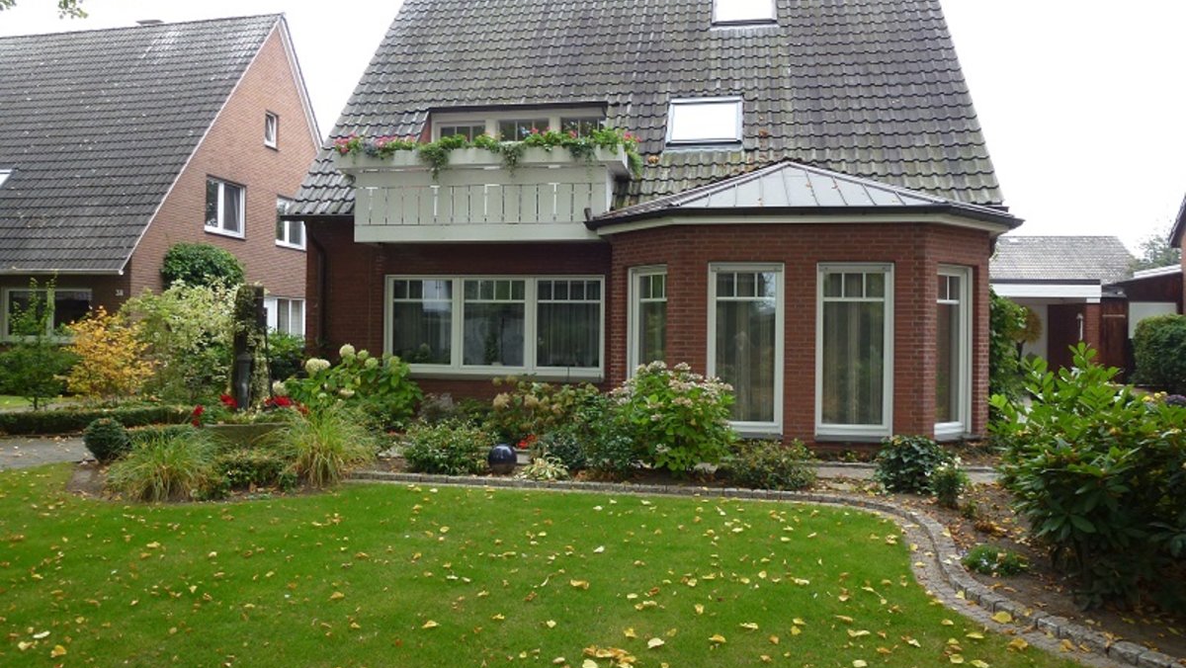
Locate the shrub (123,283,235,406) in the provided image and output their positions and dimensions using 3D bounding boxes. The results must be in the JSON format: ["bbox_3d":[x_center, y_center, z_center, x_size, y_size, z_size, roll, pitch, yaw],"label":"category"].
[{"bbox_3d":[-6.645,0.237,13.311,1.850,2.120,1.700,1,-1,0],"label":"shrub"}]

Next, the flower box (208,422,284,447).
[{"bbox_3d":[-3.306,1.076,7.902,0.850,0.462,0.500,1,-1,-20],"label":"flower box"}]

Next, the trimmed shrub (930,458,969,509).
[{"bbox_3d":[2.862,1.175,6.602,0.310,0.359,0.310,1,-1,0],"label":"trimmed shrub"}]

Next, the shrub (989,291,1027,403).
[{"bbox_3d":[6.150,0.318,12.199,0.650,1.950,0.800,1,-1,9],"label":"shrub"}]

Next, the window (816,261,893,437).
[{"bbox_3d":[2.928,0.176,9.201,0.841,1.957,0.130,1,-1,9],"label":"window"}]

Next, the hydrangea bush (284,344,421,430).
[{"bbox_3d":[-3.095,0.718,10.606,1.780,1.169,1.400,1,-1,0],"label":"hydrangea bush"}]

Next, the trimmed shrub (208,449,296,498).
[{"bbox_3d":[-2.947,1.164,7.102,0.750,0.288,0.520,1,-1,-18],"label":"trimmed shrub"}]

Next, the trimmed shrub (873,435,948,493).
[{"bbox_3d":[3.009,1.197,7.839,0.710,0.500,0.620,1,-1,21],"label":"trimmed shrub"}]

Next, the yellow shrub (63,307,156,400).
[{"bbox_3d":[-7.653,0.356,12.997,1.420,1.570,1.350,1,-1,-30],"label":"yellow shrub"}]

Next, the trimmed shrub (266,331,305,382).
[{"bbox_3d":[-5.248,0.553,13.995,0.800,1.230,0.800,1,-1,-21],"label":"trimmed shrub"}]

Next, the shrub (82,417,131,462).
[{"bbox_3d":[-4.970,1.072,8.402,0.470,0.438,0.470,1,-1,0],"label":"shrub"}]

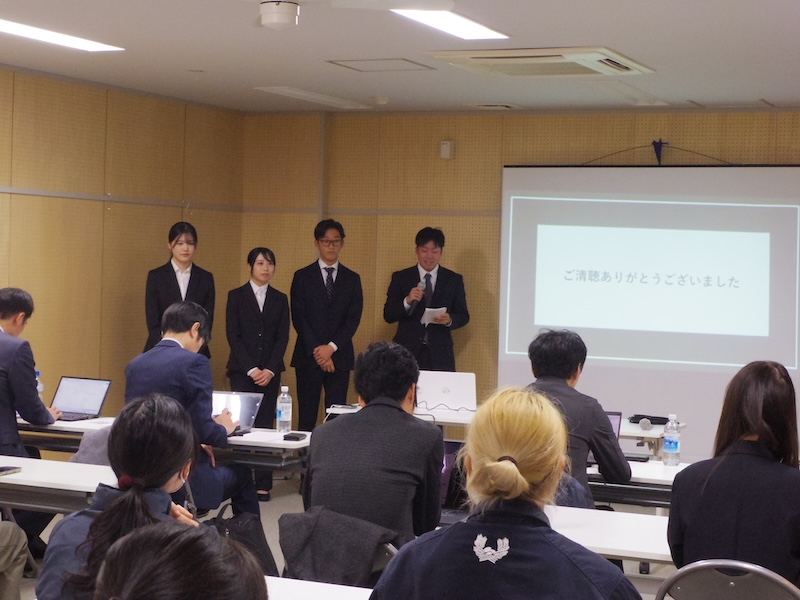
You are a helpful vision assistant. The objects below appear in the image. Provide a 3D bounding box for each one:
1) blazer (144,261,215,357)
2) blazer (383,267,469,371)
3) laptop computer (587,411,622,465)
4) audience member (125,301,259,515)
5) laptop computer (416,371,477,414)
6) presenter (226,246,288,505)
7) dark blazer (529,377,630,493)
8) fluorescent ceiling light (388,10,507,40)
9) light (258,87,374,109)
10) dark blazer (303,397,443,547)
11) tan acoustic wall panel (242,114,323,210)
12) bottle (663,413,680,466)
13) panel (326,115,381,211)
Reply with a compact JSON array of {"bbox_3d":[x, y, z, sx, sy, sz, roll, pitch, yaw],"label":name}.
[{"bbox_3d":[-1.355,0.078,9.350,0.440,0.640,0.270,1,2,-15],"label":"blazer"},{"bbox_3d":[0.161,0.130,9.620,0.530,0.700,0.360,2,2,8],"label":"blazer"},{"bbox_3d":[0.737,0.566,6.330,0.312,0.208,0.286,2,2,20],"label":"laptop computer"},{"bbox_3d":[-0.915,0.660,6.540,0.470,1.314,0.760,3,2,32],"label":"audience member"},{"bbox_3d":[0.275,0.489,8.297,0.328,0.228,0.294,2,2,13],"label":"laptop computer"},{"bbox_3d":[-0.893,0.452,9.490,0.405,1.565,0.310,2,2,-9],"label":"presenter"},{"bbox_3d":[0.621,0.609,5.846,0.480,0.640,0.470,2,2,24],"label":"dark blazer"},{"bbox_3d":[0.165,-1.214,6.486,0.225,0.060,1.200,3,2,24],"label":"fluorescent ceiling light"},{"bbox_3d":[-0.543,-1.335,9.988,0.240,0.060,1.240,3,2,24],"label":"light"},{"bbox_3d":[-0.075,0.626,4.678,0.460,0.640,0.450,2,2,24],"label":"dark blazer"},{"bbox_3d":[-0.851,-0.991,10.933,0.640,0.660,0.025,3,2,24],"label":"tan acoustic wall panel"},{"bbox_3d":[1.123,0.575,6.277,0.066,0.214,0.066,2,2,24],"label":"bottle"},{"bbox_3d":[-0.330,-0.968,10.698,0.418,0.660,0.025,3,2,24],"label":"panel"}]

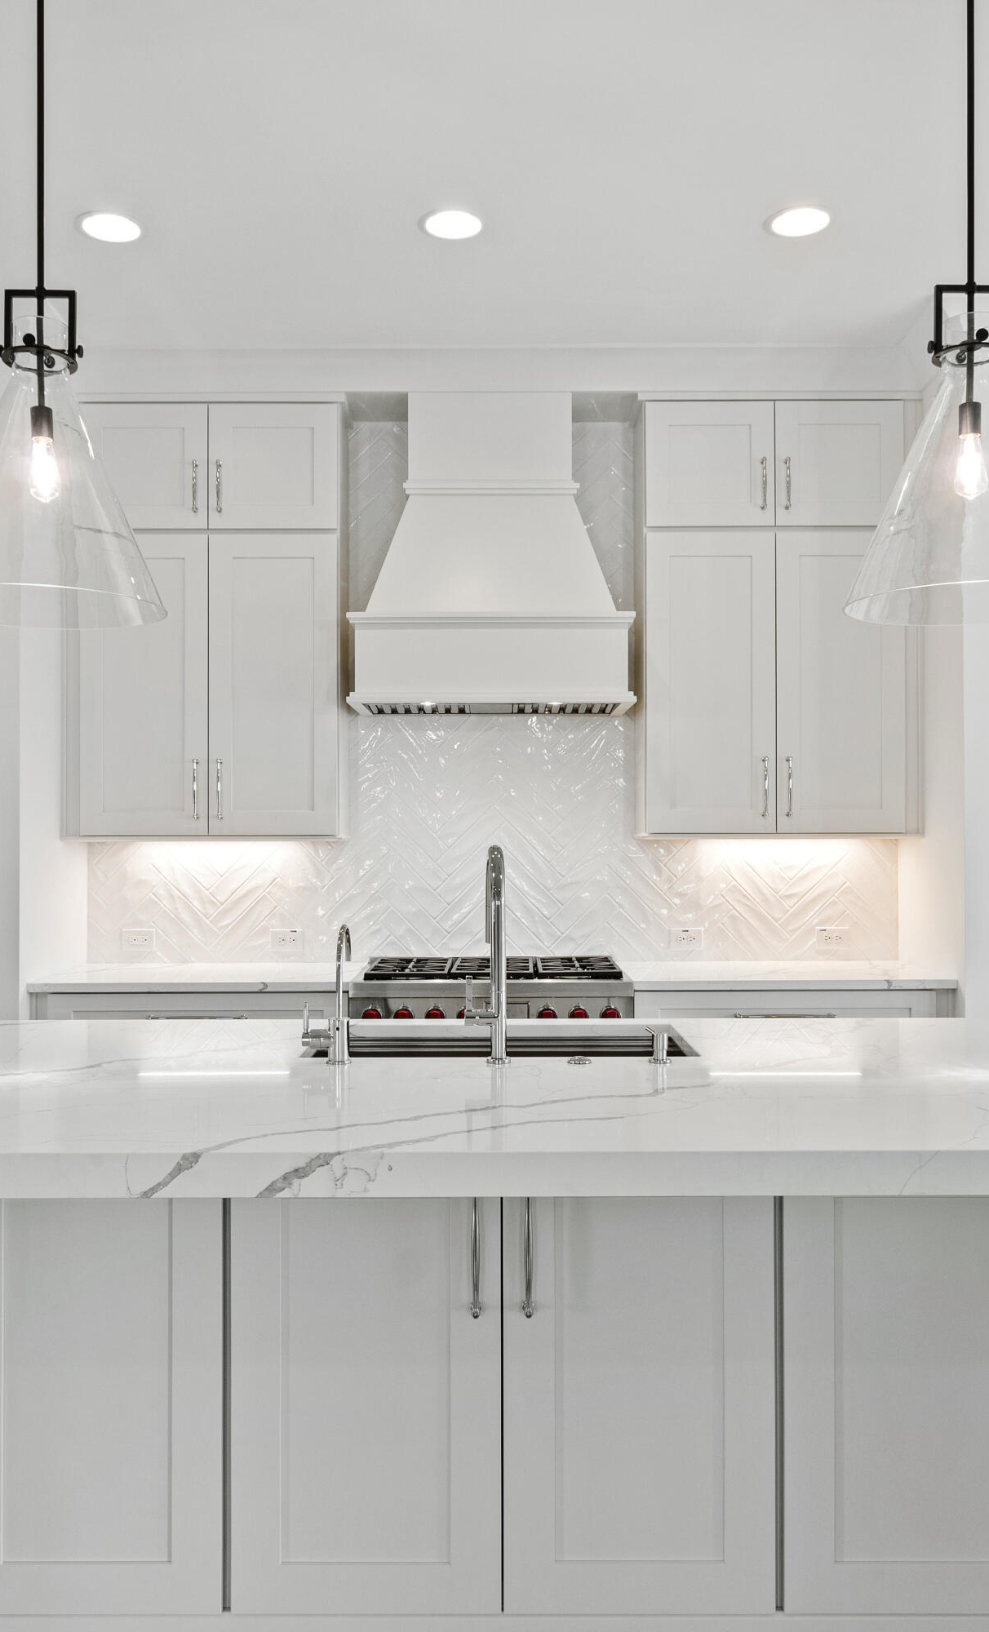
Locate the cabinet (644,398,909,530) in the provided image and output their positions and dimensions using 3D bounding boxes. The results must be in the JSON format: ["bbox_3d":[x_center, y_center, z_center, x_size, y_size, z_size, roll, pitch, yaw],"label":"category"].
[{"bbox_3d":[0.958,-1.189,4.552,0.906,0.450,0.335,0,-1,0],"label":"cabinet"}]

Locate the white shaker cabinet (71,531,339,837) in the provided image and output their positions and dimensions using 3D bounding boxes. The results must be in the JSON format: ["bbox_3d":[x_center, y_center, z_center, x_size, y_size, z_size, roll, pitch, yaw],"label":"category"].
[{"bbox_3d":[-0.974,-0.443,4.532,0.913,1.039,0.335,0,-1,0],"label":"white shaker cabinet"}]

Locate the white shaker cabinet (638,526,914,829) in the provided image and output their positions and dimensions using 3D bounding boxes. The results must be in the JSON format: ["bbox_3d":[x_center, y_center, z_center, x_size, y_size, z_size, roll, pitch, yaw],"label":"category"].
[{"bbox_3d":[0.961,-0.448,4.539,0.920,1.038,0.335,0,-1,0],"label":"white shaker cabinet"}]

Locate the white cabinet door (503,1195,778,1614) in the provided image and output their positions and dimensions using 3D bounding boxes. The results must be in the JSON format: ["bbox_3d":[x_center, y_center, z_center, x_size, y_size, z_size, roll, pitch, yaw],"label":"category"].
[{"bbox_3d":[0.247,0.962,2.194,0.462,0.765,0.028,0,-1,0],"label":"white cabinet door"}]

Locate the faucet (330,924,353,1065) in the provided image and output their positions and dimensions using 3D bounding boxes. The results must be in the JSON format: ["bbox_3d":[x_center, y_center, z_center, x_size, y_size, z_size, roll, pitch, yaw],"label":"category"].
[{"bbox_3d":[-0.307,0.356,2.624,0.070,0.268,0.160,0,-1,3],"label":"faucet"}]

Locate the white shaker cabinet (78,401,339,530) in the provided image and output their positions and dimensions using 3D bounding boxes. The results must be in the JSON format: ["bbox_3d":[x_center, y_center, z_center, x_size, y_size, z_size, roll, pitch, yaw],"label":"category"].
[{"bbox_3d":[-0.995,-1.212,4.667,0.908,0.448,0.340,0,-1,0],"label":"white shaker cabinet"}]

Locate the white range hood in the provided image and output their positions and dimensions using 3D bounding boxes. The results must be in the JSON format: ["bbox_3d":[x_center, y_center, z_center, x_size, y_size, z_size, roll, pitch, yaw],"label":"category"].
[{"bbox_3d":[-0.011,-0.919,4.585,0.969,1.092,0.500,0,-1,0],"label":"white range hood"}]

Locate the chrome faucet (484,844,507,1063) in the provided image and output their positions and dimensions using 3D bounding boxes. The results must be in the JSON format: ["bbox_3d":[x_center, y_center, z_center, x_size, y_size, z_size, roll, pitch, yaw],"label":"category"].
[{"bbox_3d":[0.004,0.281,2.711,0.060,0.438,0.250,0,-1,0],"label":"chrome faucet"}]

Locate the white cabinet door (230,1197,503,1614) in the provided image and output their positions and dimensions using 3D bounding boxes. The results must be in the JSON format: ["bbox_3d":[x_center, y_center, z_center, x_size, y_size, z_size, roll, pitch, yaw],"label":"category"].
[{"bbox_3d":[-0.214,0.940,2.155,0.454,0.782,0.024,0,-1,0],"label":"white cabinet door"}]

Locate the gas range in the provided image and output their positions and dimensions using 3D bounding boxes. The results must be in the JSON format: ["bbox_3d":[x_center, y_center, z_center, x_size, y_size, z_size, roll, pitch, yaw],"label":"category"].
[{"bbox_3d":[-0.007,0.968,4.390,0.905,0.935,0.690,0,-1,0],"label":"gas range"}]

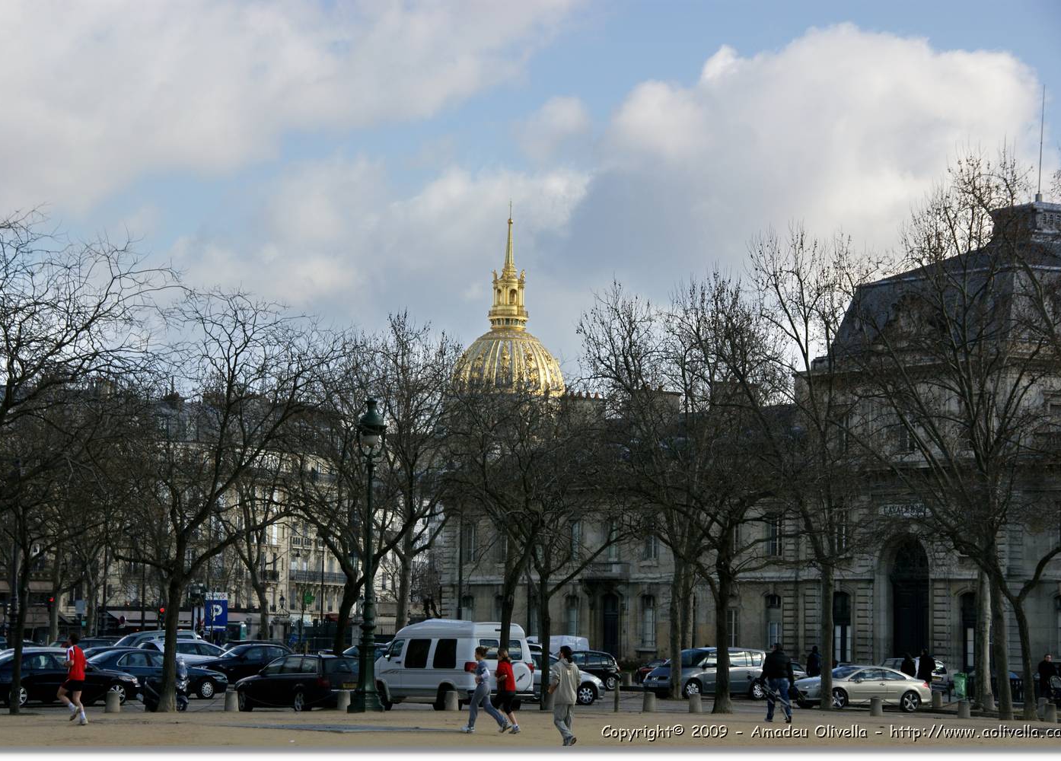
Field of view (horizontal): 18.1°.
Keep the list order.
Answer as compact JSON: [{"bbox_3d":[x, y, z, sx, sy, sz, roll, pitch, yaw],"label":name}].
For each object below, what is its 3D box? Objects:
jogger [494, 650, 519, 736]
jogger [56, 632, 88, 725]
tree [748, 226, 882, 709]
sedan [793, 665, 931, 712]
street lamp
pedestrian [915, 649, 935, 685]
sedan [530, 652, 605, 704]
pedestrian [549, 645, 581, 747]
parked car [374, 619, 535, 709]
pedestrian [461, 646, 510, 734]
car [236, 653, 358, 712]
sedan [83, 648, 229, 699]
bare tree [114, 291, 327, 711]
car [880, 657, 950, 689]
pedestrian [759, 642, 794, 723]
[{"bbox_3d":[-0.435,5.839,62.500,0.550,1.610,0.480,-1,-5,22],"label":"jogger"},{"bbox_3d":[-8.537,5.559,62.000,0.650,1.710,0.500,-3,-6,37],"label":"jogger"},{"bbox_3d":[8.334,2.523,96.560,3.900,13.900,3.900,1,-5,0],"label":"tree"},{"bbox_3d":[10.628,9.897,107.056,4.810,1.400,1.870,3,-5,-26],"label":"sedan"},{"bbox_3d":[-4.030,4.361,83.519,0.880,7.900,0.880,1,-5,0],"label":"street lamp"},{"bbox_3d":[13.251,9.905,111.929,0.580,1.760,0.500,0,-5,11],"label":"pedestrian"},{"bbox_3d":[-0.113,8.704,97.060,4.250,1.500,1.750,2,-5,-12],"label":"sedan"},{"bbox_3d":[0.593,5.451,57.500,0.550,1.730,0.500,3,-5,-30],"label":"pedestrian"},{"bbox_3d":[-2.058,7.604,89.398,2.020,2.420,5.000,4,-6,-34],"label":"parked car"},{"bbox_3d":[-0.835,5.820,62.366,0.900,1.640,0.500,1,-5,0],"label":"pedestrian"},{"bbox_3d":[-5.852,7.852,86.358,1.800,1.460,4.700,4,-6,-35],"label":"car"},{"bbox_3d":[-11.593,8.882,100.359,4.750,1.460,1.790,3,-5,-30],"label":"sedan"},{"bbox_3d":[-7.630,2.970,81.500,5.100,10.150,5.000,1,-5,0],"label":"bare tree"},{"bbox_3d":[15.350,12.196,136.935,1.780,1.620,4.400,3,-5,-29],"label":"car"},{"bbox_3d":[5.508,6.763,74.500,0.750,1.790,0.600,2,-5,-11],"label":"pedestrian"}]

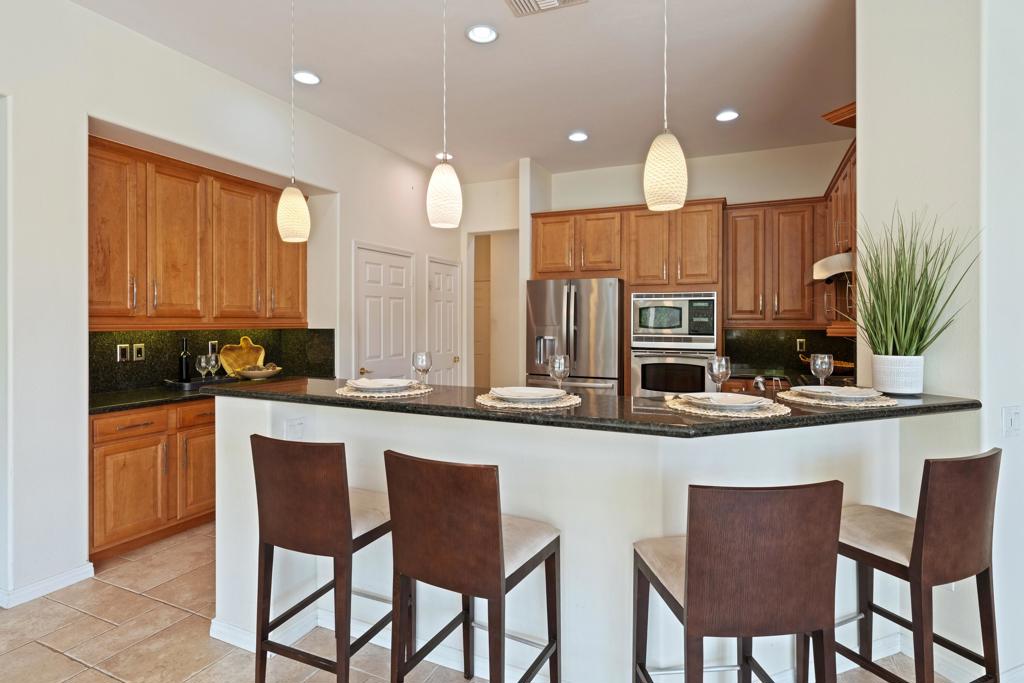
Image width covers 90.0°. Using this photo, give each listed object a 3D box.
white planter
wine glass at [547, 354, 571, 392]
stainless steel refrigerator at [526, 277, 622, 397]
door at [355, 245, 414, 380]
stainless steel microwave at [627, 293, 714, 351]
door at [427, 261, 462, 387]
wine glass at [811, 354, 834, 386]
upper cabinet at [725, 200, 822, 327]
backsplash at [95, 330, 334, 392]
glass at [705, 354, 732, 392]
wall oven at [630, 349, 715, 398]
[{"bbox_3d":[1.640,0.141,2.175,0.175,0.155,0.175,0,1,0],"label":"white planter"},{"bbox_3d":[0.198,0.134,2.120,0.085,0.157,0.085,0,1,0],"label":"wine glass"},{"bbox_3d":[0.727,0.285,5.274,0.910,1.776,0.865,1,1,25],"label":"stainless steel refrigerator"},{"bbox_3d":[-1.247,0.156,5.064,0.050,2.060,0.860,1,1,25],"label":"door"},{"bbox_3d":[1.585,-0.200,4.940,0.745,0.515,0.470,1,1,24],"label":"stainless steel microwave"},{"bbox_3d":[-0.790,0.090,6.020,0.060,2.050,0.710,1,1,24],"label":"door"},{"bbox_3d":[1.316,0.131,2.170,0.086,0.155,0.086,1,1,24],"label":"wine glass"},{"bbox_3d":[2.440,-0.700,4.810,0.770,1.140,0.330,1,1,24],"label":"upper cabinet"},{"bbox_3d":[-2.183,0.134,3.700,0.630,0.430,1.810,1,1,24],"label":"backsplash"},{"bbox_3d":[0.809,0.137,2.000,0.086,0.155,0.086,1,1,24],"label":"glass"},{"bbox_3d":[1.585,0.350,4.959,0.757,0.580,0.600,1,1,25],"label":"wall oven"}]

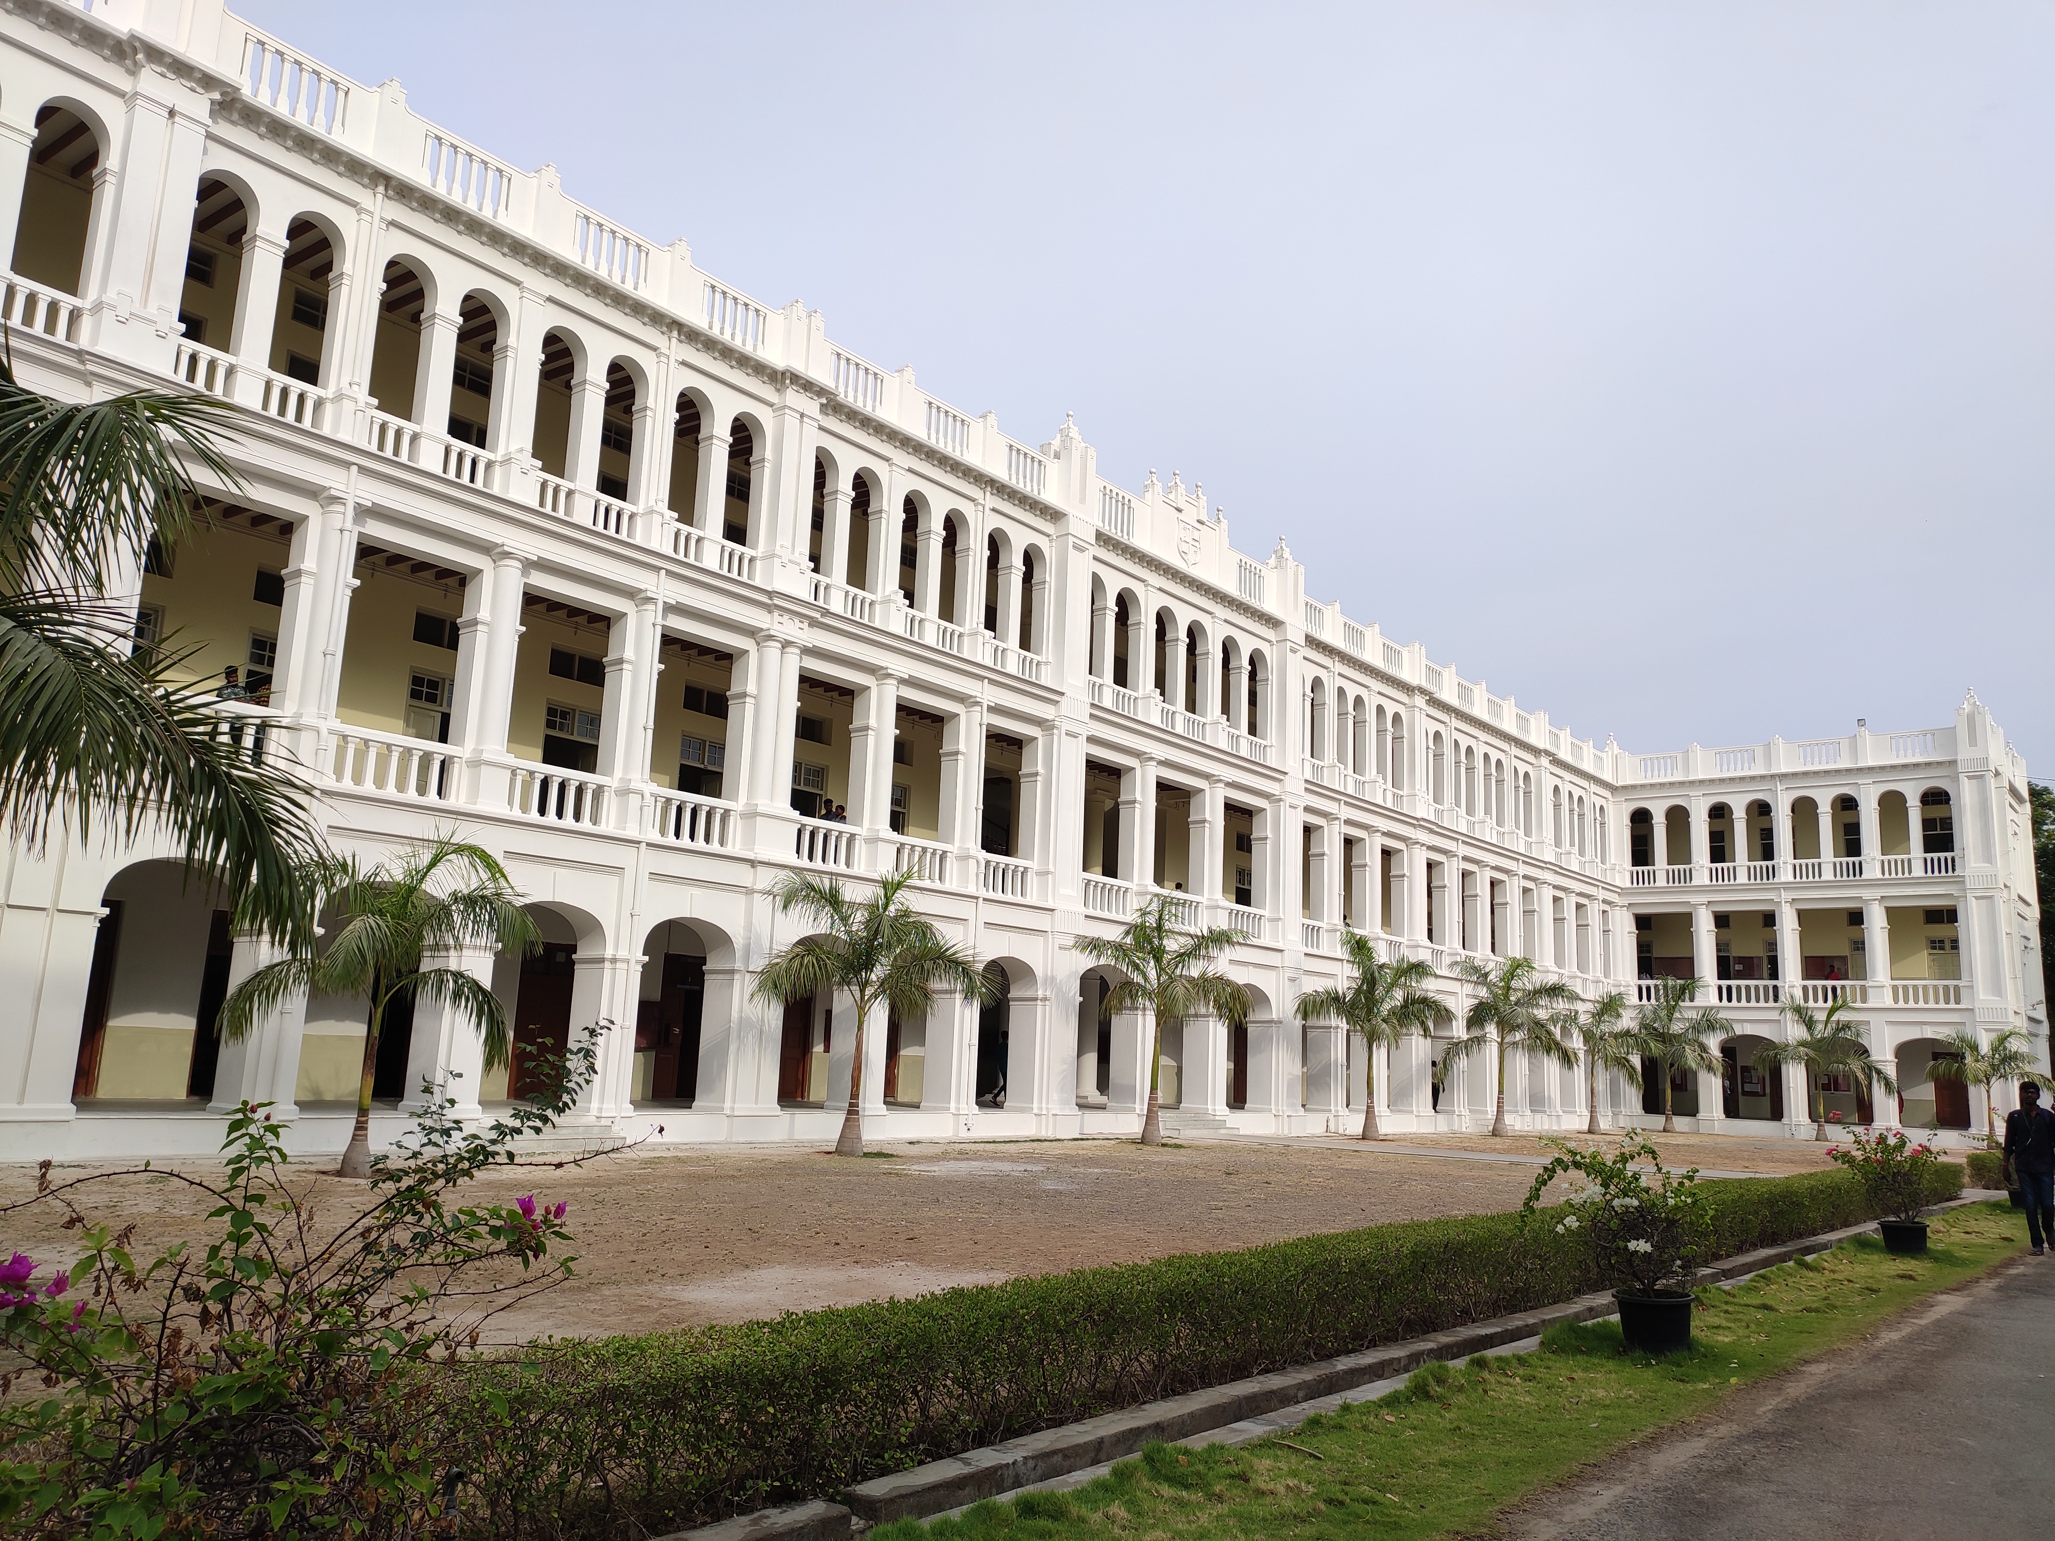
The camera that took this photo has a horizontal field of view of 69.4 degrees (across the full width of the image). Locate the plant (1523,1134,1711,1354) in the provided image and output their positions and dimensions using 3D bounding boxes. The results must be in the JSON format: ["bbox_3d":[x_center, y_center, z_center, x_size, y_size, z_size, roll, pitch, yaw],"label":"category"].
[{"bbox_3d":[3.648,2.905,9.150,1.120,1.280,0.950,-2,-12,22],"label":"plant"}]

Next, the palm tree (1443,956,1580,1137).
[{"bbox_3d":[14.664,8.311,44.959,3.888,5.360,3.888,-6,-14,38],"label":"palm tree"}]

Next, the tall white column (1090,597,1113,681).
[{"bbox_3d":[1.830,-2.964,35.514,0.397,1.900,0.469,-6,-14,38],"label":"tall white column"}]

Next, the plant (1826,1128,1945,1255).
[{"bbox_3d":[8.227,4.017,14.214,0.923,1.195,0.875,-4,-12,30],"label":"plant"}]

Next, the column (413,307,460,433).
[{"bbox_3d":[-8.633,-5.766,21.642,0.430,1.800,0.450,-6,-13,38],"label":"column"}]

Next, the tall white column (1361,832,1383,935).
[{"bbox_3d":[10.167,3.371,43.908,0.693,3.087,0.504,-7,-14,38],"label":"tall white column"}]

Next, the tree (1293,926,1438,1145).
[{"bbox_3d":[8.819,6.806,38.365,3.656,5.250,3.656,-6,-14,38],"label":"tree"}]

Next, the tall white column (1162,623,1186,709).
[{"bbox_3d":[3.615,-2.414,36.410,0.409,1.743,0.420,-7,-14,38],"label":"tall white column"}]

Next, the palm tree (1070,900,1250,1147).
[{"bbox_3d":[2.844,5.193,31.110,3.573,5.178,3.499,1,-11,5],"label":"palm tree"}]

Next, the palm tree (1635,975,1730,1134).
[{"bbox_3d":[24.112,10.459,54.880,3.600,5.700,3.500,-7,-14,39],"label":"palm tree"}]

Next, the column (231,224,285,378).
[{"bbox_3d":[-10.194,-6.152,19.681,0.400,1.900,0.400,-7,-14,39],"label":"column"}]

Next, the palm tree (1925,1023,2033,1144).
[{"bbox_3d":[31.506,10.399,48.703,3.500,4.000,3.400,-7,-14,39],"label":"palm tree"}]

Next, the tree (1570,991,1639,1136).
[{"bbox_3d":[19.702,9.981,50.801,2.694,4.917,2.694,-2,-11,21],"label":"tree"}]

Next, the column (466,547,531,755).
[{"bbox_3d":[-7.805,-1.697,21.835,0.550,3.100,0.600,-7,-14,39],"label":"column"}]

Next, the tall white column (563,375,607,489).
[{"bbox_3d":[-7.019,-5.316,23.642,0.430,1.800,0.440,-6,-13,38],"label":"tall white column"}]

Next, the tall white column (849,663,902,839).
[{"bbox_3d":[-2.954,-0.290,29.256,0.769,3.305,0.640,-6,-14,38],"label":"tall white column"}]

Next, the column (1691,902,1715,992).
[{"bbox_3d":[26.790,6.920,58.919,0.556,3.234,0.714,-7,-14,38],"label":"column"}]

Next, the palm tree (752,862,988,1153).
[{"bbox_3d":[-2.506,3.902,24.128,3.749,4.605,3.672,3,-11,-6],"label":"palm tree"}]

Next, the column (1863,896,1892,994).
[{"bbox_3d":[31.520,6.380,55.134,0.556,3.234,0.714,-7,-14,38],"label":"column"}]

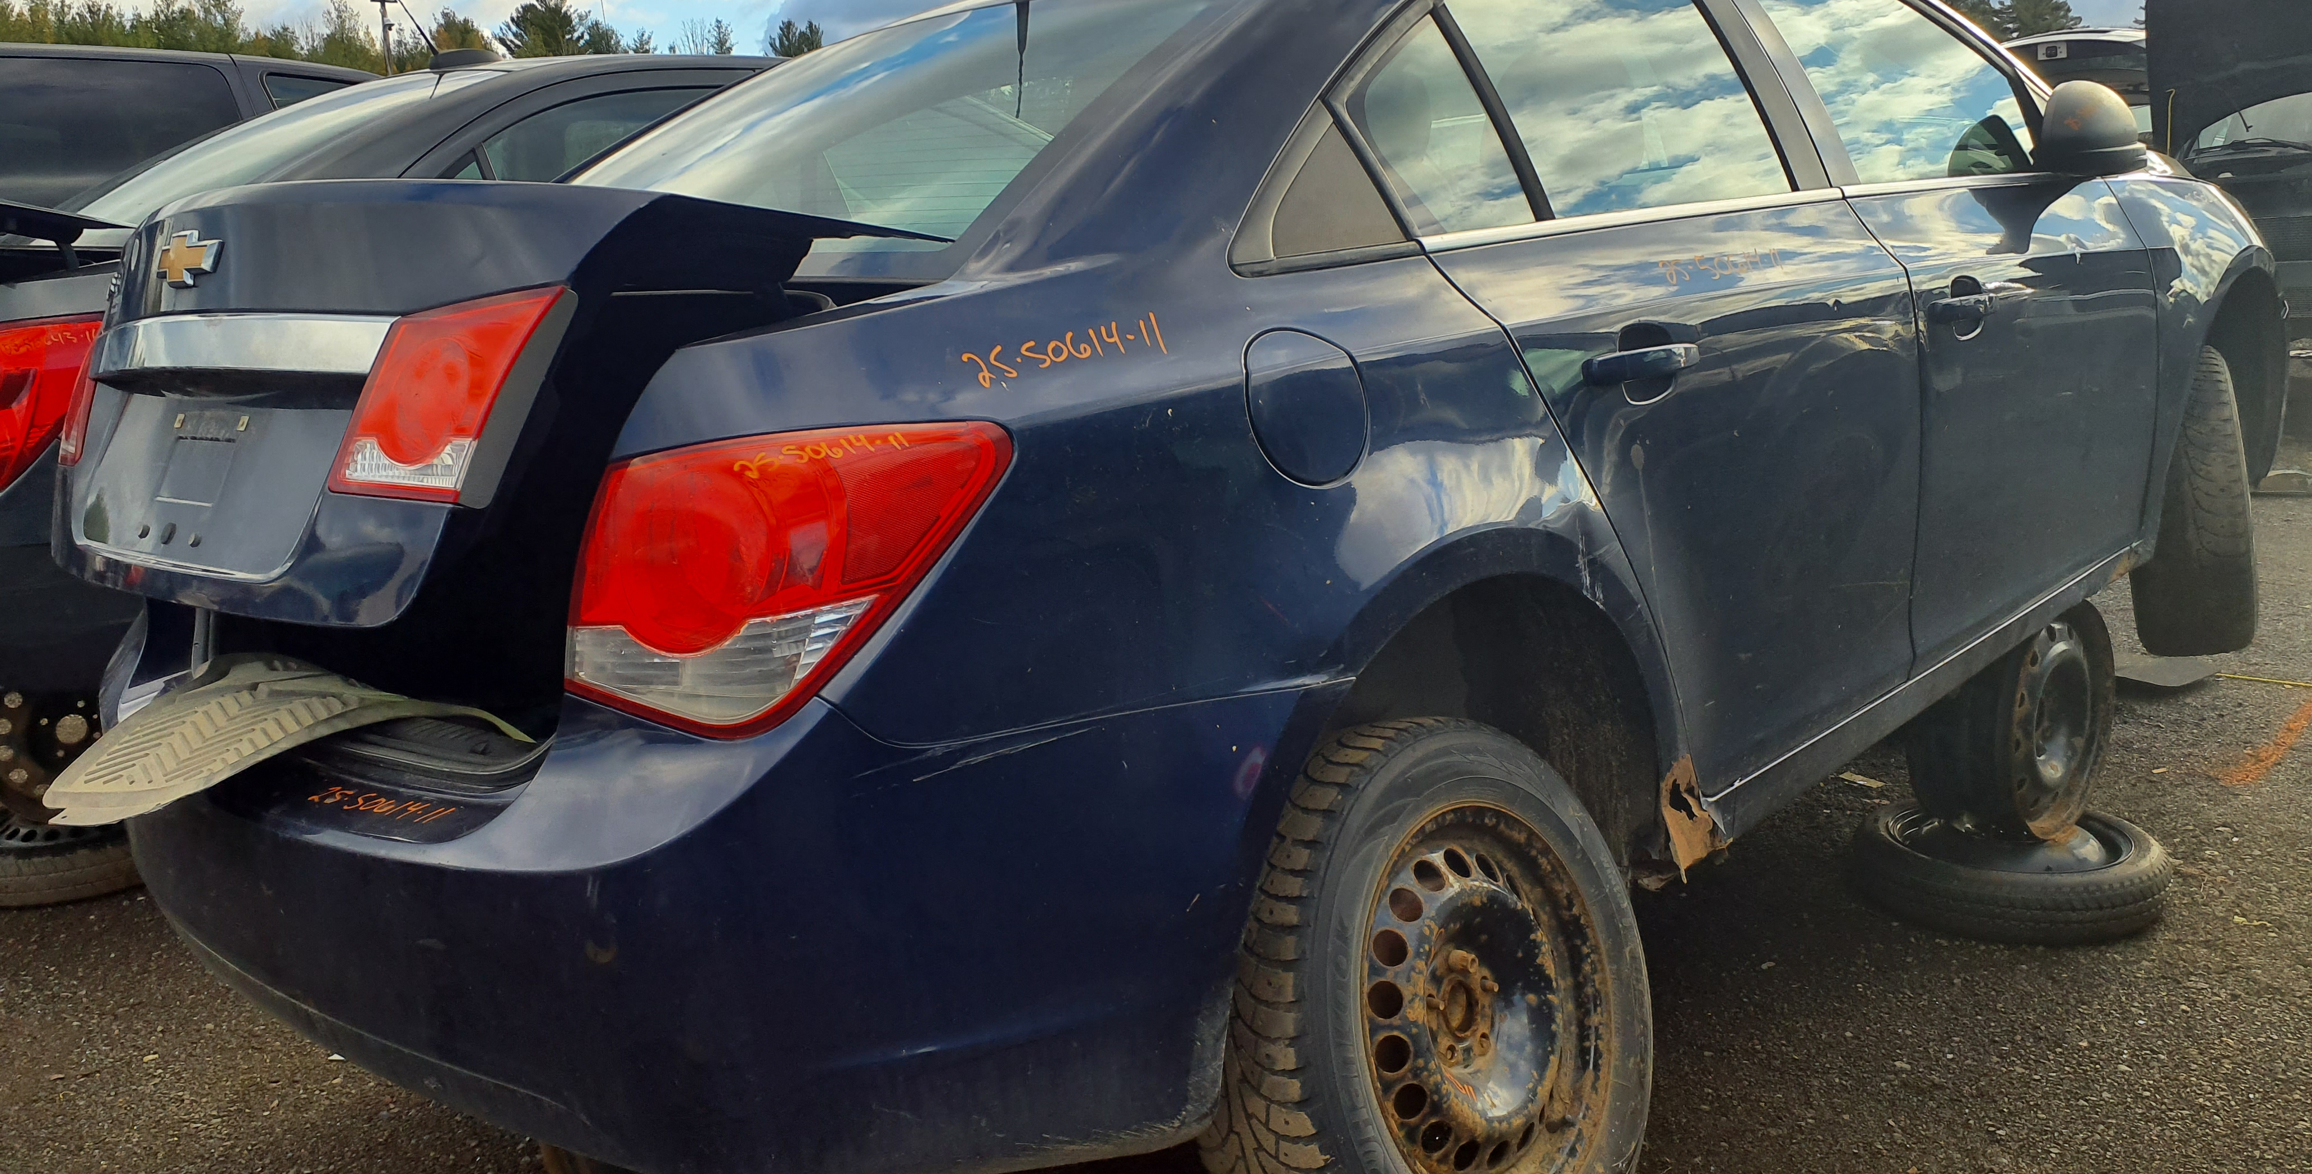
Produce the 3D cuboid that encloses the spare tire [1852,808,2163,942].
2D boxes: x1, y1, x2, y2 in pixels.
[{"bbox_3d":[1.718,0.557,3.433,0.567,0.122,0.567,-16,15,-41],"label":"spare tire"}]

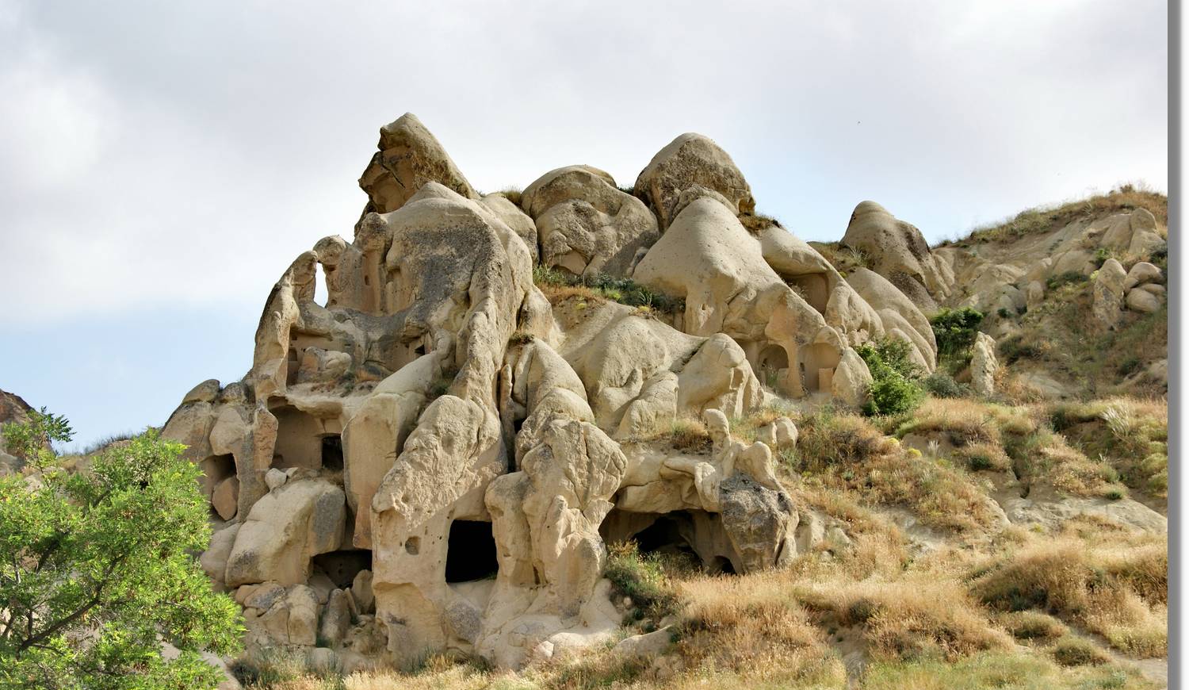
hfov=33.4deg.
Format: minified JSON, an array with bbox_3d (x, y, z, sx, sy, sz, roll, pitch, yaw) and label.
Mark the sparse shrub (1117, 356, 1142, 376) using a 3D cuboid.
[{"bbox_3d":[21.061,0.823,78.000,0.987,0.768,0.790,0,-6,0],"label":"sparse shrub"}]

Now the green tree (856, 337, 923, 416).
[{"bbox_3d":[9.839,1.083,66.000,2.259,2.600,2.000,0,-6,0],"label":"green tree"}]

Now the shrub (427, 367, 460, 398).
[{"bbox_3d":[-4.661,1.159,61.000,1.001,0.951,0.801,0,-6,0],"label":"shrub"}]

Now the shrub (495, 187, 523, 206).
[{"bbox_3d":[-2.933,-5.087,68.000,0.988,0.670,0.791,0,-6,0],"label":"shrub"}]

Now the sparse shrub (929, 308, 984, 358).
[{"bbox_3d":[13.346,-0.445,73.000,2.019,1.917,1.615,0,-6,0],"label":"sparse shrub"}]

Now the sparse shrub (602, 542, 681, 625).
[{"bbox_3d":[1.341,6.603,55.000,2.140,2.321,1.712,0,-6,0],"label":"sparse shrub"}]

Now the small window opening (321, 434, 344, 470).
[{"bbox_3d":[-7.932,3.250,60.000,0.703,1.097,0.300,0,-6,-5],"label":"small window opening"}]

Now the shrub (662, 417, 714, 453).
[{"bbox_3d":[2.780,2.684,59.000,1.494,1.051,1.195,0,-6,0],"label":"shrub"}]

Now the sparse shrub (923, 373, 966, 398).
[{"bbox_3d":[12.194,1.391,69.000,1.456,0.906,1.164,0,-6,0],"label":"sparse shrub"}]

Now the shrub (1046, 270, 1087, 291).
[{"bbox_3d":[20.460,-2.783,86.000,1.774,0.887,1.419,0,-6,0],"label":"shrub"}]

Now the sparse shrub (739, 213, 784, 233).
[{"bbox_3d":[5.874,-4.301,70.000,1.608,0.722,1.286,0,-6,0],"label":"sparse shrub"}]

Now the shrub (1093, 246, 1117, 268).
[{"bbox_3d":[22.668,-3.900,88.000,1.155,0.949,0.924,0,-6,0],"label":"shrub"}]

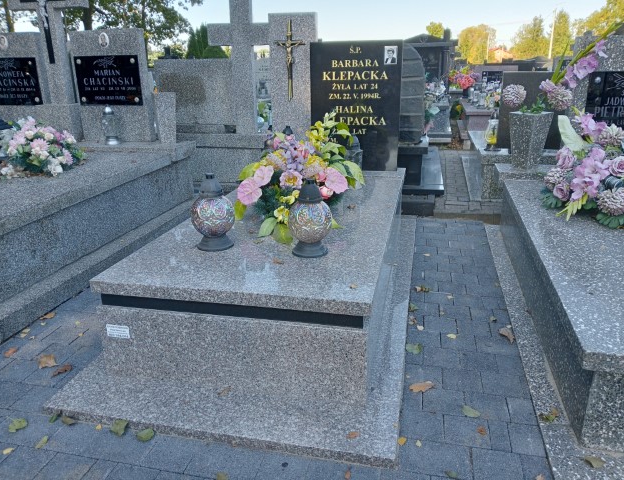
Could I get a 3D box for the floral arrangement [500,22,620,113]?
[{"bbox_3d":[1.622,-1.130,3.406,0.736,0.563,0.403,4,19,12],"label":"floral arrangement"}]

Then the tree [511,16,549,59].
[{"bbox_3d":[25.403,-23.179,60.956,4.413,5.879,4.193,4,19,12],"label":"tree"}]

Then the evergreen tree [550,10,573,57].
[{"bbox_3d":[29.006,-23.579,61.059,2.788,6.507,2.648,4,19,12],"label":"evergreen tree"}]

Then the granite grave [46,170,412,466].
[{"bbox_3d":[-0.065,0.036,2.578,1.120,0.402,2.346,4,19,12],"label":"granite grave"}]

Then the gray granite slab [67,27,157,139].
[{"bbox_3d":[-1.519,-1.167,3.955,0.538,0.795,0.157,4,19,12],"label":"gray granite slab"}]

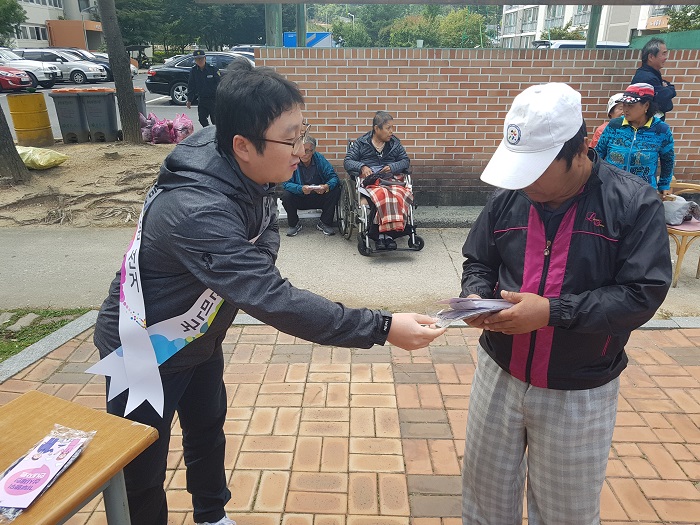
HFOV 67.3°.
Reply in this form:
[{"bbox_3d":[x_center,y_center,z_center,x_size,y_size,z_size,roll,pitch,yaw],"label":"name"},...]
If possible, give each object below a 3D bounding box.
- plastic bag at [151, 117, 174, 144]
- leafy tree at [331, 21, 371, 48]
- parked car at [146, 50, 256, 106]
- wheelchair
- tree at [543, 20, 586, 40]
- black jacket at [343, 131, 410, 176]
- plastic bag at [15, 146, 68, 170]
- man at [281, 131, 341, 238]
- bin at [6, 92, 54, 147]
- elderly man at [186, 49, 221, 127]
[{"bbox_3d":[-3.552,-2.548,10.052,0.430,0.460,0.420,0,21,0],"label":"plastic bag"},{"bbox_3d":[0.027,-14.056,35.311,3.000,4.000,3.000,0,21,0],"label":"leafy tree"},{"bbox_3d":[-3.680,-5.608,15.954,4.880,1.480,1.860,-1,21,-3],"label":"parked car"},{"bbox_3d":[0.275,-0.597,4.621,0.610,0.900,0.950,-5,22,-13],"label":"wheelchair"},{"bbox_3d":[10.590,-10.333,26.024,2.300,2.950,2.300,0,21,0],"label":"tree"},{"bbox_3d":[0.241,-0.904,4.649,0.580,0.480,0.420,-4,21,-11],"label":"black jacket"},{"bbox_3d":[-4.633,-1.575,7.814,0.880,0.290,0.500,0,21,0],"label":"plastic bag"},{"bbox_3d":[-0.363,-0.789,5.171,0.580,0.900,0.700,0,21,0],"label":"man"},{"bbox_3d":[-5.891,-2.649,9.696,0.590,0.885,0.590,0,21,0],"label":"bin"},{"bbox_3d":[-2.708,-3.151,10.042,0.560,1.680,0.360,1,21,3],"label":"elderly man"}]

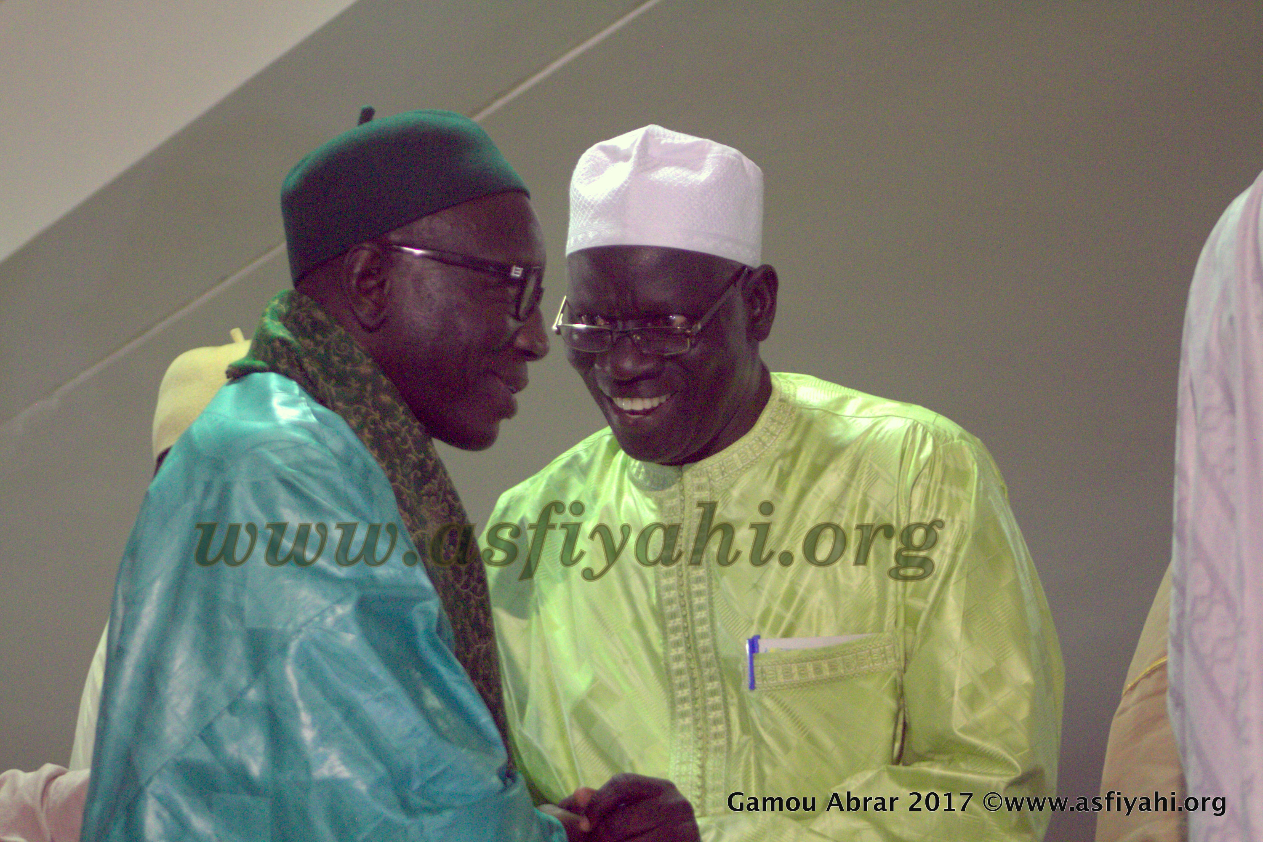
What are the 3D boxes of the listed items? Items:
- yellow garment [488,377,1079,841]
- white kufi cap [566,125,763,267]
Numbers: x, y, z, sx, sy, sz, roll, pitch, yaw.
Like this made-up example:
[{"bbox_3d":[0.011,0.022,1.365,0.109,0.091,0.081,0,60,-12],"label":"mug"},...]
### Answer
[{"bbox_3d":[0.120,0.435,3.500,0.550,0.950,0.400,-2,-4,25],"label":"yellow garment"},{"bbox_3d":[0.029,-0.200,3.580,0.168,0.120,0.195,1,-6,20],"label":"white kufi cap"}]

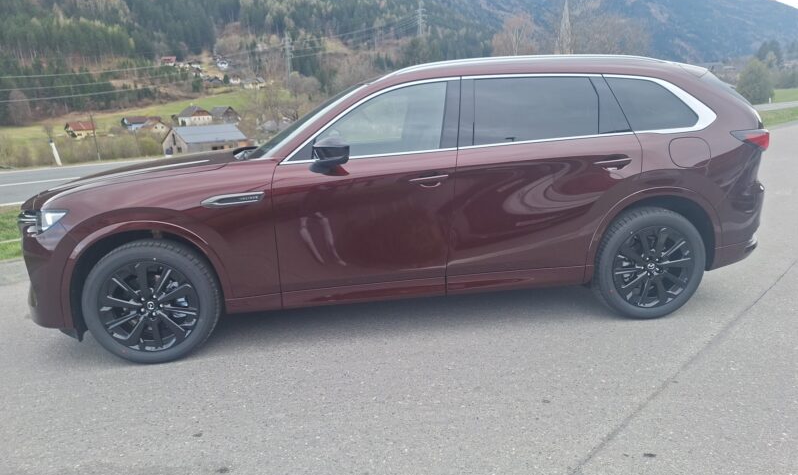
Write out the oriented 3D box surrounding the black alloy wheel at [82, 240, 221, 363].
[{"bbox_3d":[-1.460,0.380,3.179,0.743,0.743,0.240,-4,15,-6],"label":"black alloy wheel"}]

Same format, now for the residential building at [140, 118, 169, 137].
[{"bbox_3d":[-98.426,-43.938,215.755,10.000,7.000,7.800,11,20,39],"label":"residential building"}]

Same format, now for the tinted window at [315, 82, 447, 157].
[{"bbox_3d":[-0.099,-0.692,3.118,0.830,0.428,0.060,-4,-5,-5],"label":"tinted window"}]

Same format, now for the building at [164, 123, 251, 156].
[{"bbox_3d":[-48.427,-24.588,134.156,9.700,7.100,17.600,10,19,36],"label":"building"}]

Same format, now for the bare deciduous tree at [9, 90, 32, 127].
[{"bbox_3d":[-193.508,-66.550,271.525,9.000,19.500,9.000,-2,15,0],"label":"bare deciduous tree"}]

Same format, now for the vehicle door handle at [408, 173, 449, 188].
[{"bbox_3d":[0.172,-0.324,3.082,0.230,0.060,0.055,-4,15,-6],"label":"vehicle door handle"}]

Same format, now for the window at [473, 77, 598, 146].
[{"bbox_3d":[0.814,-0.770,3.221,0.795,0.407,0.060,-4,-6,-7],"label":"window"}]

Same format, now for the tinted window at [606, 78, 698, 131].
[{"bbox_3d":[1.583,-0.848,3.334,0.635,0.359,0.060,-3,-6,-12],"label":"tinted window"}]

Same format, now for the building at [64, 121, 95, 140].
[{"bbox_3d":[-134.535,-45.854,226.249,8.000,6.900,9.400,12,21,41],"label":"building"}]

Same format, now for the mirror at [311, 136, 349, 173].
[{"bbox_3d":[-0.378,-0.461,2.957,0.200,0.205,0.220,-4,15,-6],"label":"mirror"}]

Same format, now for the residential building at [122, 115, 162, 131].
[{"bbox_3d":[-111.353,-49.321,231.290,14.500,6.800,9.000,-16,20,-40],"label":"residential building"}]

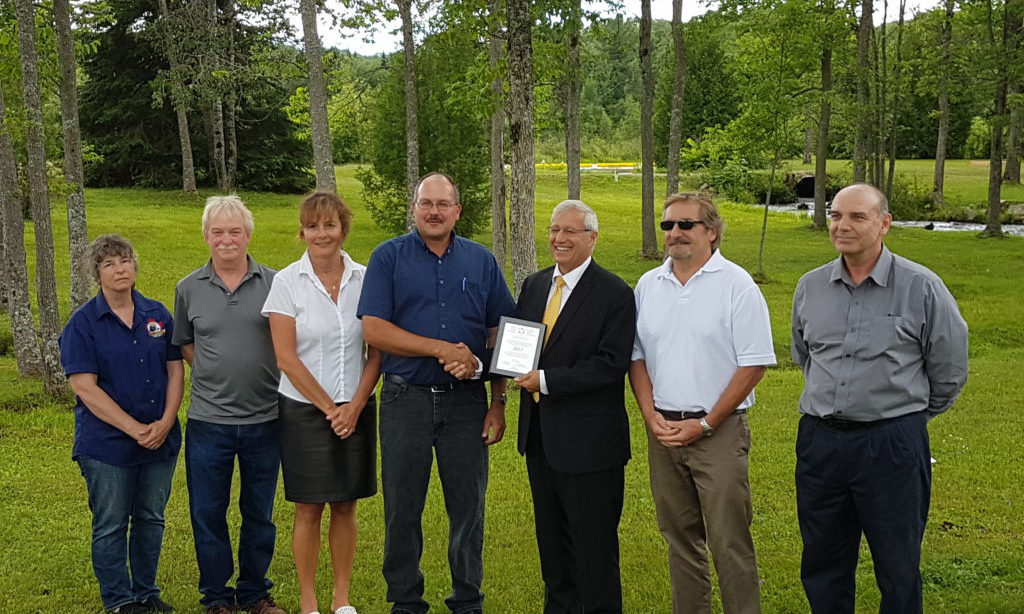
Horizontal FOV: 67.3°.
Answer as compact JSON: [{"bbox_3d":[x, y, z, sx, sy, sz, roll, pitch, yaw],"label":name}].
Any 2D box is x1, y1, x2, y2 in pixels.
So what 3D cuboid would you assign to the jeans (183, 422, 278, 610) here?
[{"bbox_3d":[-1.136,0.790,3.126,0.380,0.860,0.270,-3,8,-23],"label":"jeans"}]

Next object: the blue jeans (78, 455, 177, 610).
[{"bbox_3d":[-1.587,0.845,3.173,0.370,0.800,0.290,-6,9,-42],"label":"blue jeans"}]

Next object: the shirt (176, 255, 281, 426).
[{"bbox_3d":[-1.110,0.123,3.044,0.480,0.630,0.300,-3,8,-23],"label":"shirt"}]

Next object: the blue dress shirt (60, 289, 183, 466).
[{"bbox_3d":[-1.576,0.273,3.103,0.470,0.682,0.320,-6,9,-42],"label":"blue dress shirt"}]

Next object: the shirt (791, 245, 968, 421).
[{"bbox_3d":[1.196,0.088,2.530,0.520,0.590,0.360,7,11,44],"label":"shirt"}]

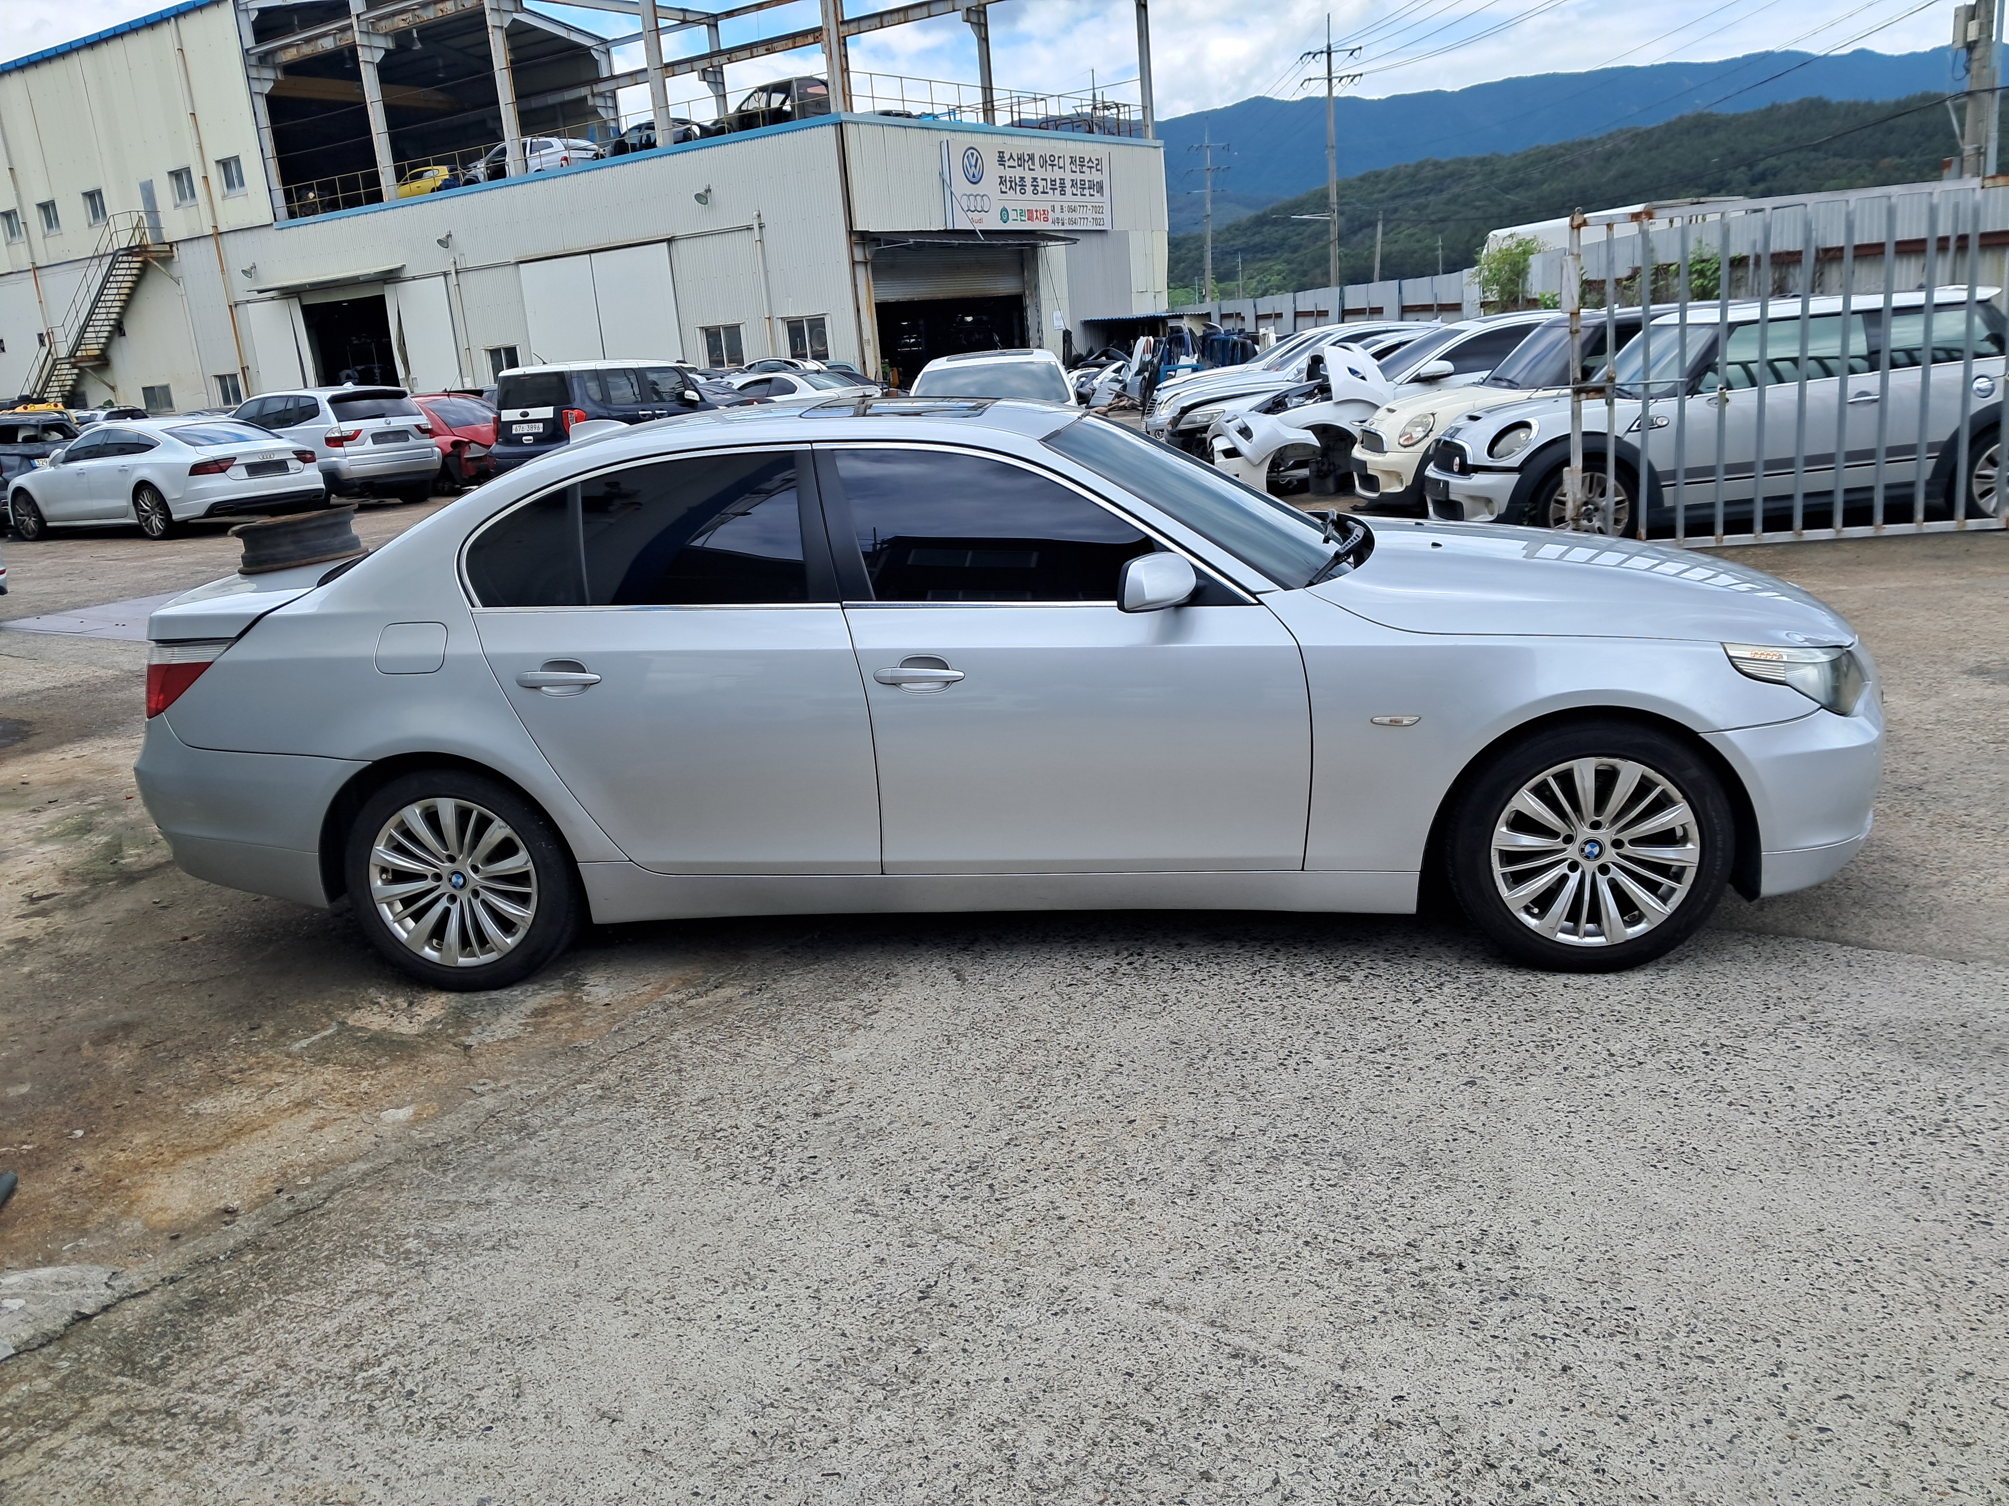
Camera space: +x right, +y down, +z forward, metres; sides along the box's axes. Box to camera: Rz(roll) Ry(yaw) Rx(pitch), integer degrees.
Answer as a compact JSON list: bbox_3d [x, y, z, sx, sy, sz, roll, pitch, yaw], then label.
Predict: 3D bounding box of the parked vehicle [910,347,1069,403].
[{"bbox_3d":[-0.081,-3.012,14.720,1.830,1.460,4.750,-5,15,1],"label":"parked vehicle"}]

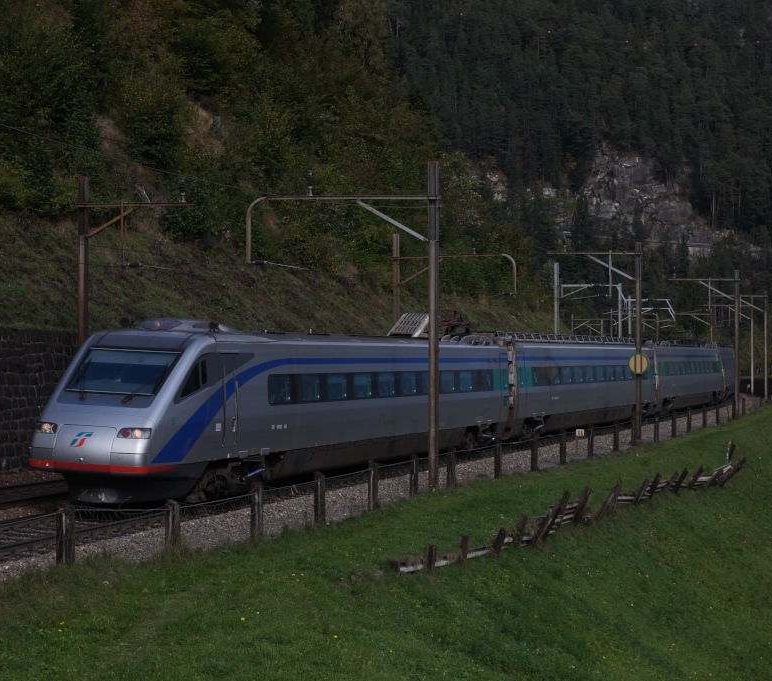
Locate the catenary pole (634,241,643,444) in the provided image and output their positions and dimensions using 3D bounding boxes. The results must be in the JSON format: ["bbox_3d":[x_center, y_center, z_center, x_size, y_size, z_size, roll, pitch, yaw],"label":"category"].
[{"bbox_3d":[10.280,0.100,77.500,0.250,8.200,0.250,0,0,19],"label":"catenary pole"}]

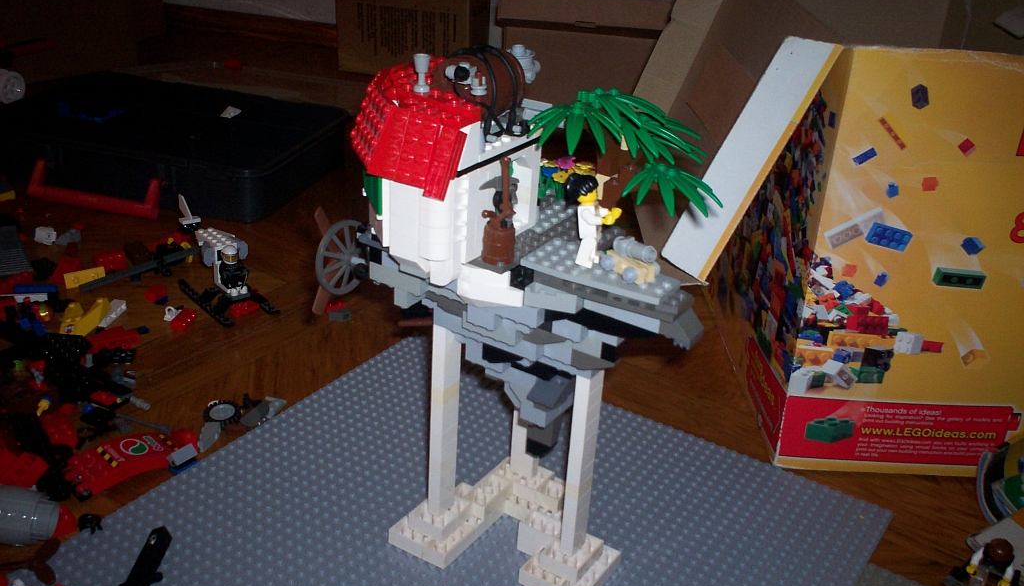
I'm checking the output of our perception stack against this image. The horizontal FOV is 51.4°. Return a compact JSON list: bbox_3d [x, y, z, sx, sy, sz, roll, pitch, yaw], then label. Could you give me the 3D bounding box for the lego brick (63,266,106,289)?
[{"bbox_3d":[-0.361,-0.013,0.901,0.033,0.011,0.010,-16,33,-36],"label":"lego brick"}]

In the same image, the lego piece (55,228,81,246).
[{"bbox_3d":[-0.405,-0.051,0.972,0.021,0.012,0.014,-12,30,-31],"label":"lego piece"}]

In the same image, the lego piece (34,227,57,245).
[{"bbox_3d":[-0.424,-0.052,0.969,0.018,0.014,0.013,-3,27,-14],"label":"lego piece"}]

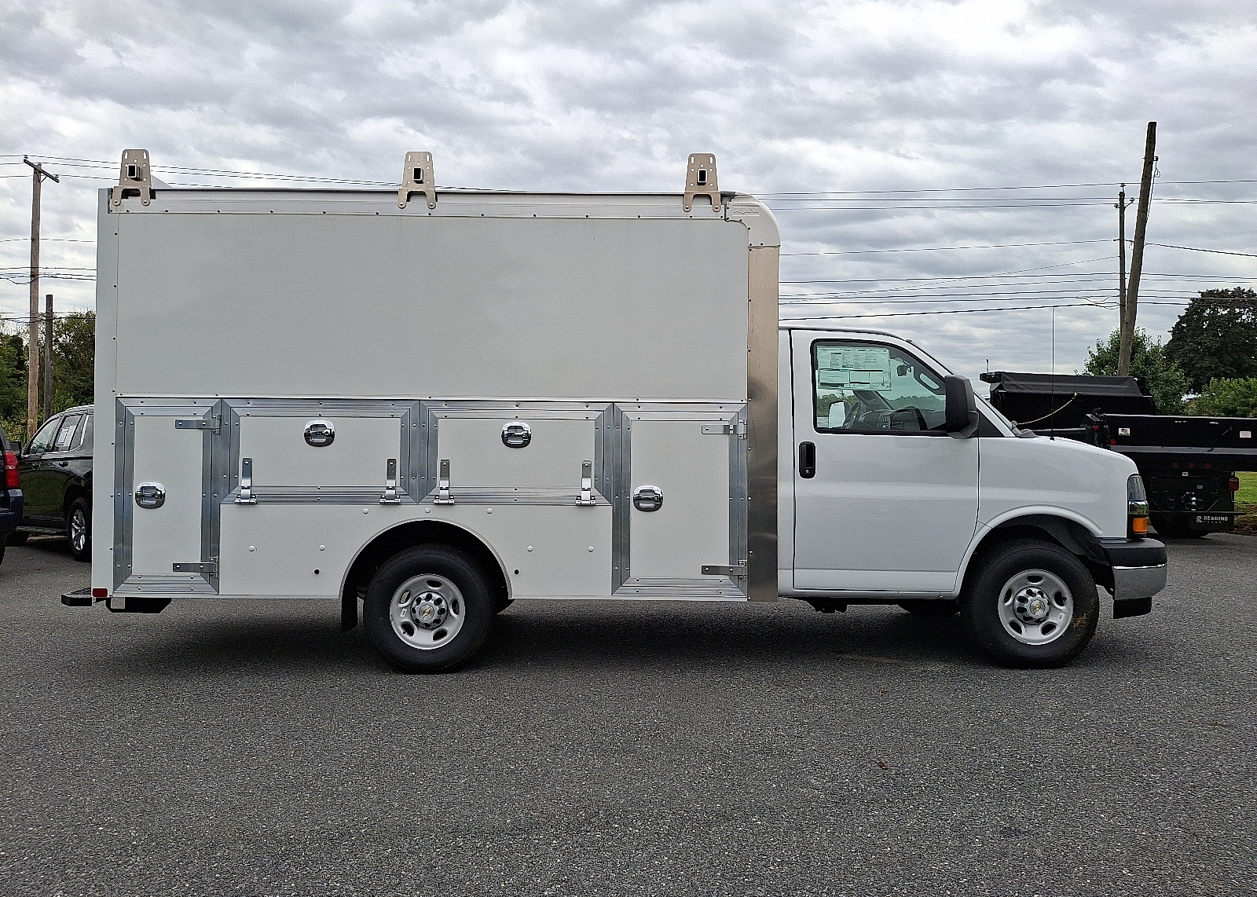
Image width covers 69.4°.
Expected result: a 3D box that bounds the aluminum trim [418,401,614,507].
[{"bbox_3d":[-0.639,0.036,5.145,1.105,0.600,0.045,0,-1,0],"label":"aluminum trim"}]

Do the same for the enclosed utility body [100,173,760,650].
[{"bbox_3d":[-1.088,-0.265,6.210,3.890,2.400,2.170,0,-1,0],"label":"enclosed utility body"}]

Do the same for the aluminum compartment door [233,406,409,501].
[{"bbox_3d":[-1.743,0.028,5.150,1.000,0.540,0.050,0,-1,0],"label":"aluminum compartment door"}]

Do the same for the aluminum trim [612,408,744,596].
[{"bbox_3d":[0.303,0.309,5.150,0.735,1.090,0.050,0,-1,0],"label":"aluminum trim"}]

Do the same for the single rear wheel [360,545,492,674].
[{"bbox_3d":[-1.163,0.930,5.360,0.775,0.770,0.245,0,-1,0],"label":"single rear wheel"}]

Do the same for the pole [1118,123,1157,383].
[{"bbox_3d":[12.700,-3.350,23.000,0.300,9.900,0.300,7,-1,0],"label":"pole"}]

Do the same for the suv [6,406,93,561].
[{"bbox_3d":[-7.220,0.445,12.990,5.350,1.930,2.060,-1,-1,41],"label":"suv"}]

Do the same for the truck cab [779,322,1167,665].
[{"bbox_3d":[2.100,0.265,6.200,2.480,2.090,2.120,0,-1,0],"label":"truck cab"}]

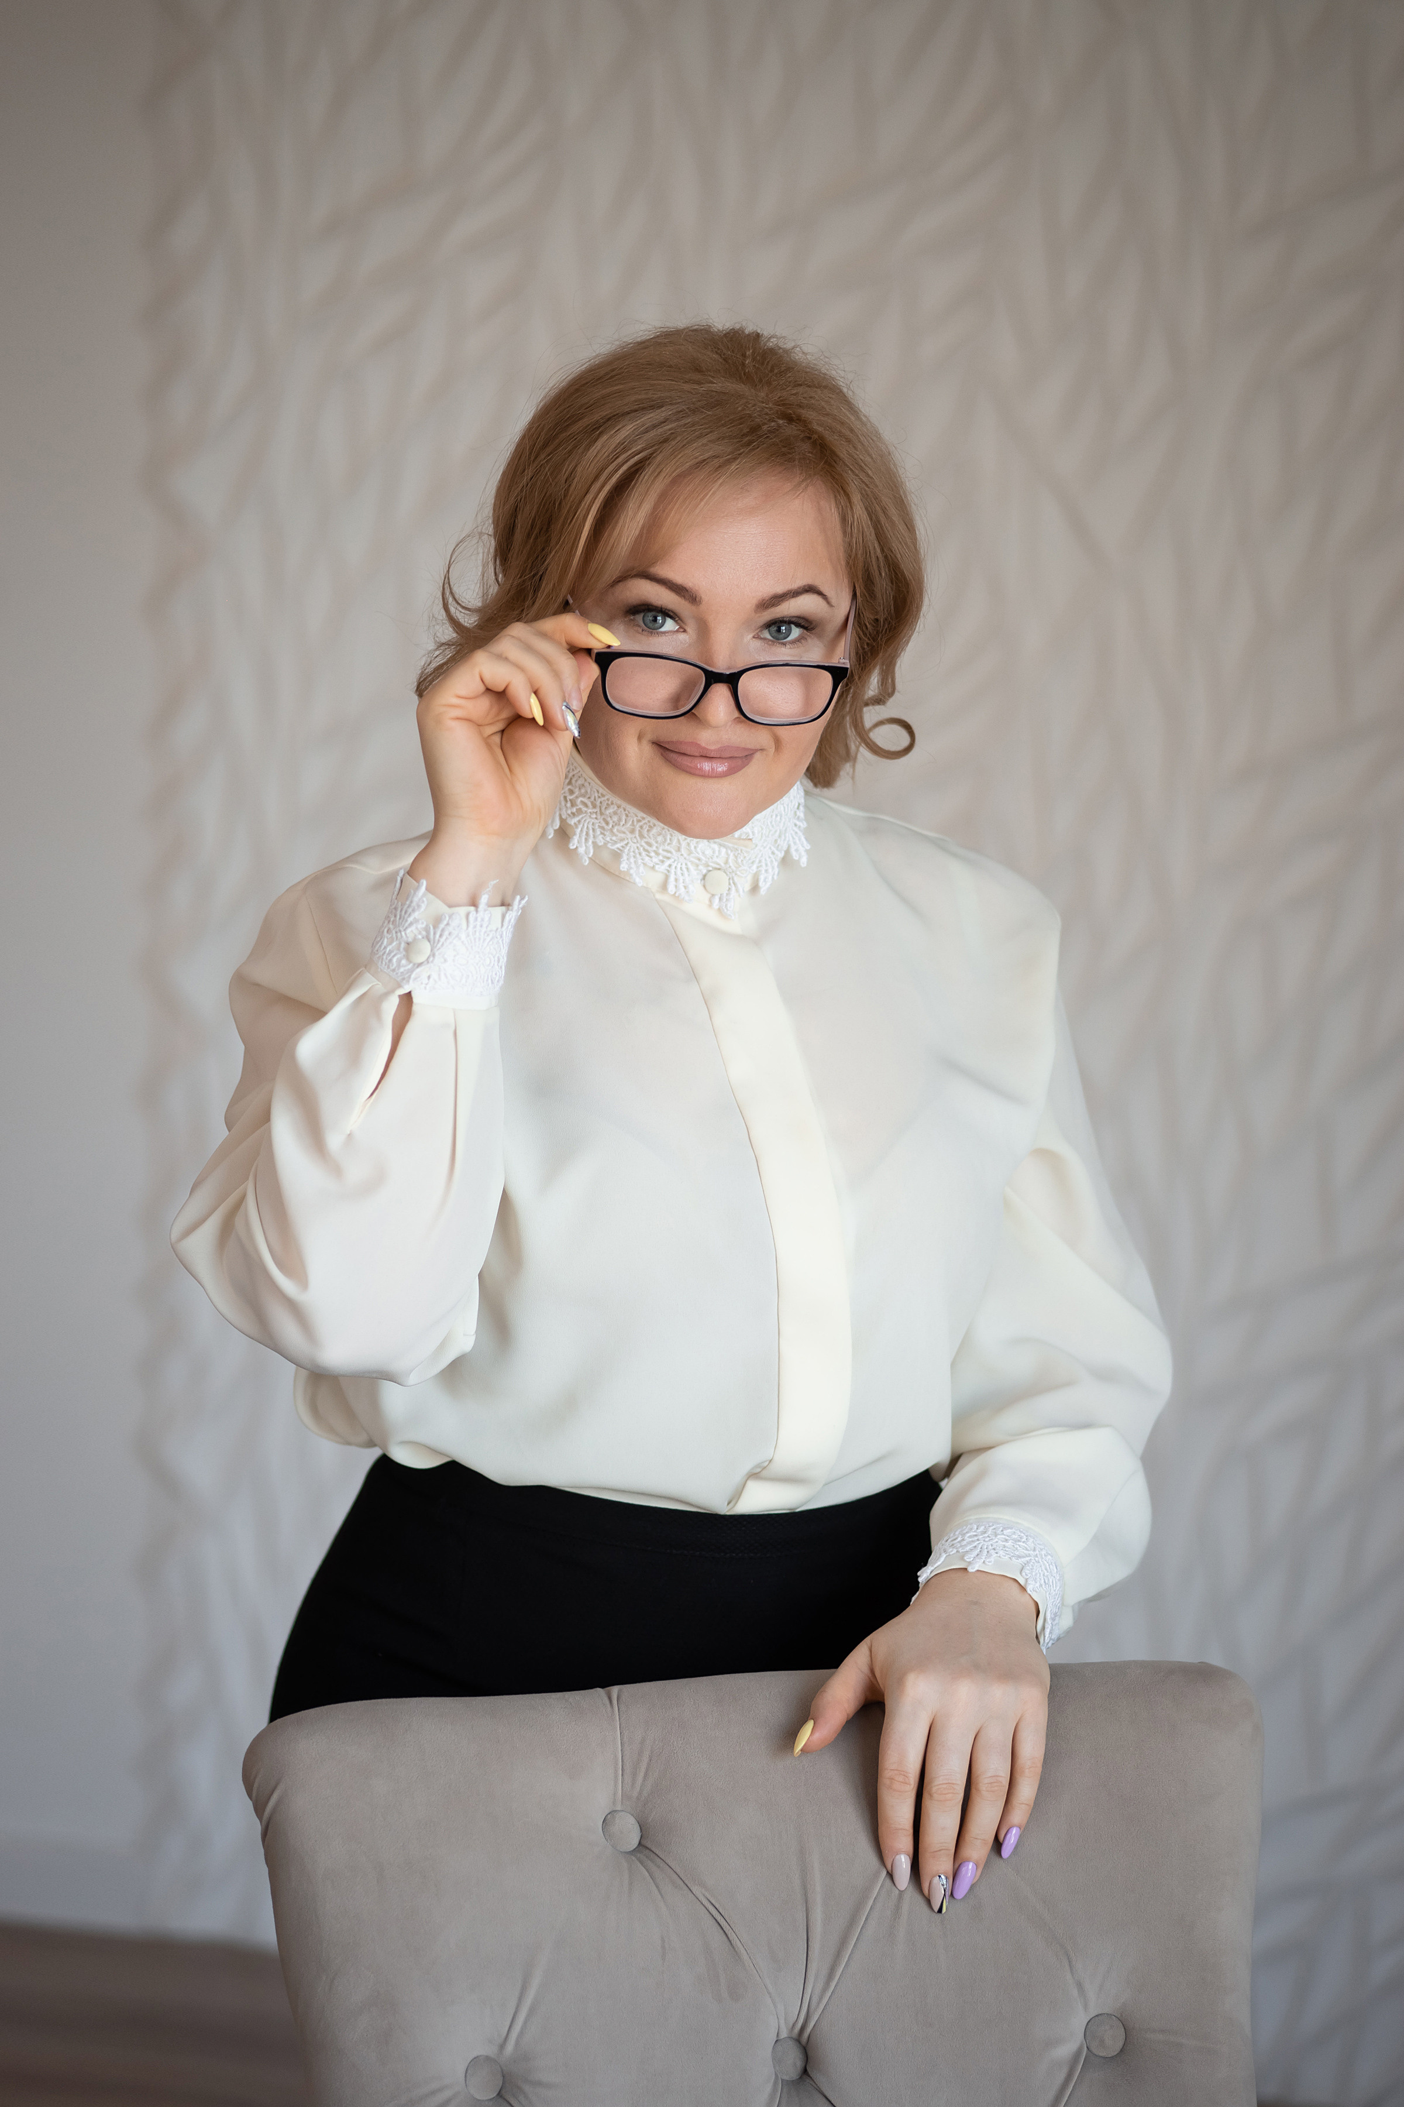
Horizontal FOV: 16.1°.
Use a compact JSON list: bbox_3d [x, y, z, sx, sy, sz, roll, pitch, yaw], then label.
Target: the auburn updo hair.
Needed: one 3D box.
[{"bbox_3d":[-0.015,-0.253,2.520,0.247,0.235,0.240,4,12,-10],"label":"auburn updo hair"}]

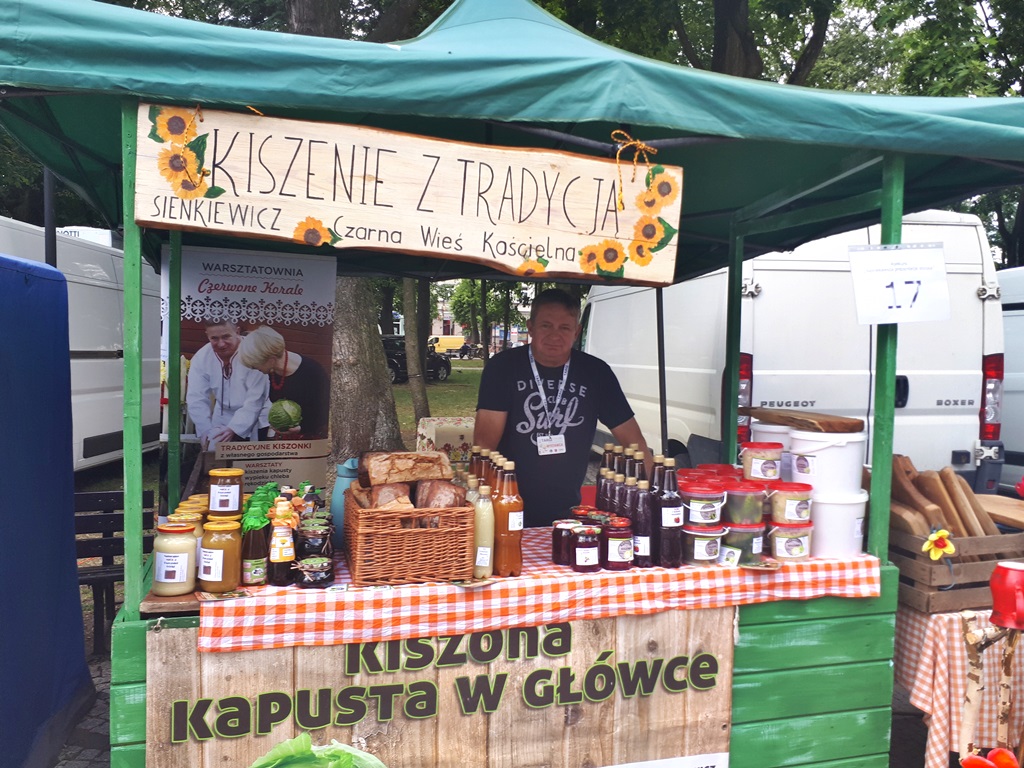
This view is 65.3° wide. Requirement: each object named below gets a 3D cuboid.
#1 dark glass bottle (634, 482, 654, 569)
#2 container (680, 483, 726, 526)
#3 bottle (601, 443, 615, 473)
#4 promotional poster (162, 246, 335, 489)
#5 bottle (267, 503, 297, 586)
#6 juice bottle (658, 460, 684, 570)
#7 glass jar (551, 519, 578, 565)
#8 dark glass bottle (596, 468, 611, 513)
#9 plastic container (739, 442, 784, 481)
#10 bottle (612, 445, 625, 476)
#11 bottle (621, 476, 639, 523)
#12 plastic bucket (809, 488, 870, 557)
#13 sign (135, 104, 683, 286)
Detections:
[{"bbox_3d":[0.353,0.371,2.129,0.058,0.224,0.058,1,2,10],"label":"dark glass bottle"},{"bbox_3d":[0.568,0.357,2.362,0.129,0.117,0.129,1,3,14],"label":"container"},{"bbox_3d":[0.316,0.354,2.637,0.074,0.308,0.074,1,3,7],"label":"bottle"},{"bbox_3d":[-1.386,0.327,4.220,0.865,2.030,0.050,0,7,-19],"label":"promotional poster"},{"bbox_3d":[-0.570,0.392,1.979,0.070,0.199,0.070,0,2,-16],"label":"bottle"},{"bbox_3d":[0.422,0.340,2.125,0.073,0.284,0.073,0,2,-1],"label":"juice bottle"},{"bbox_3d":[0.155,0.441,2.231,0.082,0.113,0.082,1,3,0],"label":"glass jar"},{"bbox_3d":[0.291,0.384,2.505,0.057,0.236,0.057,0,2,-15],"label":"dark glass bottle"},{"bbox_3d":[0.750,0.231,2.390,0.126,0.097,0.126,0,2,3],"label":"plastic container"},{"bbox_3d":[0.339,0.357,2.575,0.074,0.308,0.074,1,3,8],"label":"bottle"},{"bbox_3d":[0.337,0.384,2.273,0.053,0.231,0.053,0,3,-15],"label":"bottle"},{"bbox_3d":[0.957,0.411,2.410,0.225,0.187,0.225,1,3,0],"label":"plastic bucket"},{"bbox_3d":[-0.195,-0.423,1.860,1.253,0.292,0.030,3,1,-14],"label":"sign"}]

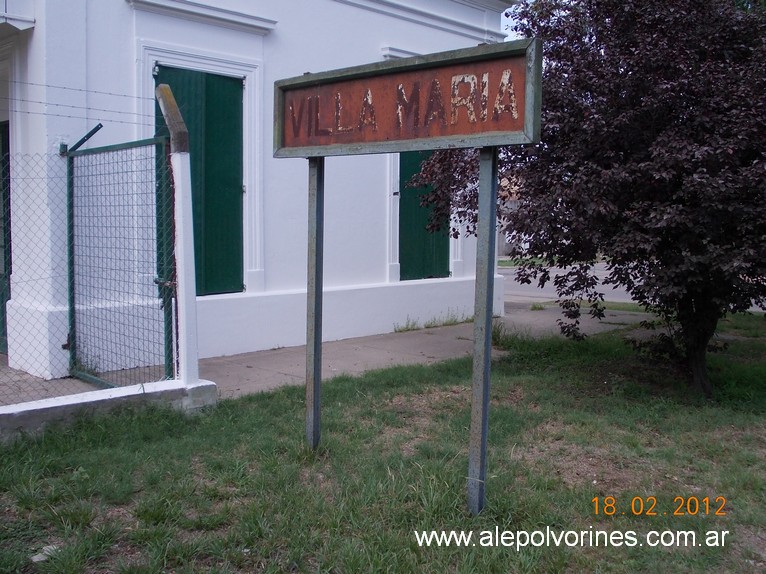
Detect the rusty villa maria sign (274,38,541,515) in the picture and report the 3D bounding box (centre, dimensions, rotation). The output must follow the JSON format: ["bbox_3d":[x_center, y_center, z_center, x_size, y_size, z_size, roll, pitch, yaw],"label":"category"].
[{"bbox_3d":[0.041,-0.062,5.003,0.117,2.488,2.100,-4,7,-44],"label":"rusty villa maria sign"}]

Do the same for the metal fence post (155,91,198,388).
[{"bbox_3d":[-1.674,-0.438,6.847,0.110,2.420,0.460,-4,7,-43],"label":"metal fence post"}]

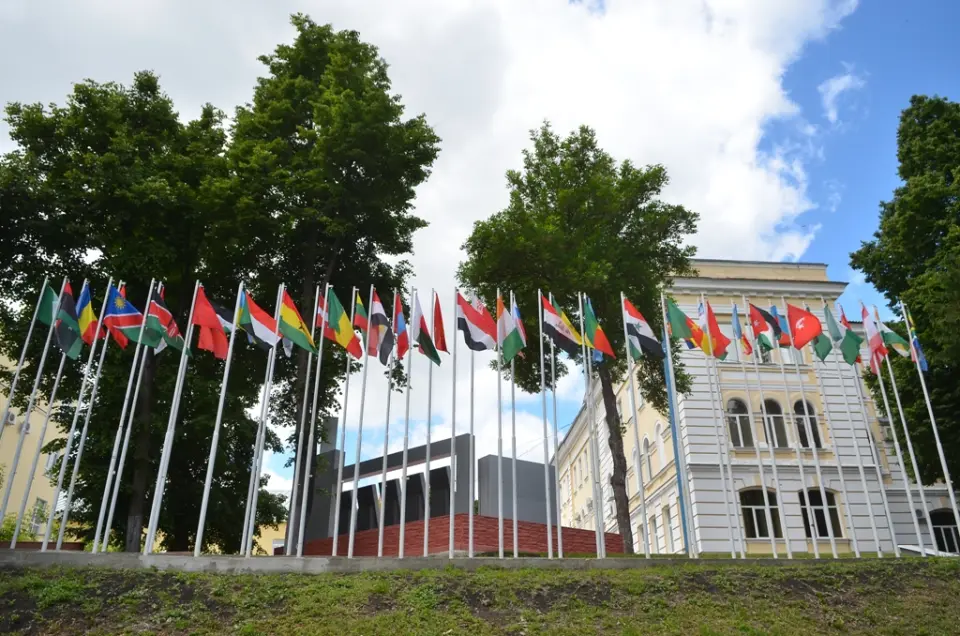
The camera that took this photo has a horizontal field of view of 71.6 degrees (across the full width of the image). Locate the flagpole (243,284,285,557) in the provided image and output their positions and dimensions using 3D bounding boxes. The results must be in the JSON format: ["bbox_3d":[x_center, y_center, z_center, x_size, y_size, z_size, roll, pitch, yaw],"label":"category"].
[{"bbox_3d":[-4.869,2.061,15.049,0.090,6.350,0.090,0,-23,0],"label":"flagpole"}]

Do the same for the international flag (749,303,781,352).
[{"bbox_3d":[7.023,0.224,16.397,0.756,1.290,0.400,1,-23,-3],"label":"international flag"}]

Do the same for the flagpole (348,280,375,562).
[{"bbox_3d":[-2.548,2.004,14.477,0.080,6.067,0.080,1,-23,-2],"label":"flagpole"}]

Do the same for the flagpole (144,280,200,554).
[{"bbox_3d":[-6.531,1.894,14.238,0.090,6.000,0.090,0,-23,0],"label":"flagpole"}]

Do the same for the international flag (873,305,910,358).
[{"bbox_3d":[10.519,0.333,16.970,0.854,1.438,0.400,1,-23,-3],"label":"international flag"}]

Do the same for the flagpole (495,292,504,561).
[{"bbox_3d":[0.436,2.073,14.598,0.080,6.020,0.080,1,-23,-2],"label":"flagpole"}]

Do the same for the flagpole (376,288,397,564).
[{"bbox_3d":[-2.196,2.254,16.034,0.080,6.592,0.080,1,-23,-2],"label":"flagpole"}]

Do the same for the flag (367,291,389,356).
[{"bbox_3d":[-2.351,0.204,15.726,0.527,1.831,0.350,1,-23,-3],"label":"flag"}]

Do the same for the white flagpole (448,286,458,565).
[{"bbox_3d":[-0.565,2.048,14.560,0.080,6.041,0.080,1,-23,-2],"label":"white flagpole"}]

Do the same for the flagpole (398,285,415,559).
[{"bbox_3d":[-1.552,2.021,14.422,0.090,6.000,0.090,0,-23,0],"label":"flagpole"}]

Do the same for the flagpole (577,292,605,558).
[{"bbox_3d":[2.396,2.118,14.692,0.080,5.998,0.080,1,-23,-2],"label":"flagpole"}]

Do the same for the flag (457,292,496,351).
[{"bbox_3d":[-0.072,0.094,15.938,0.913,1.509,0.350,1,-23,-3],"label":"flag"}]

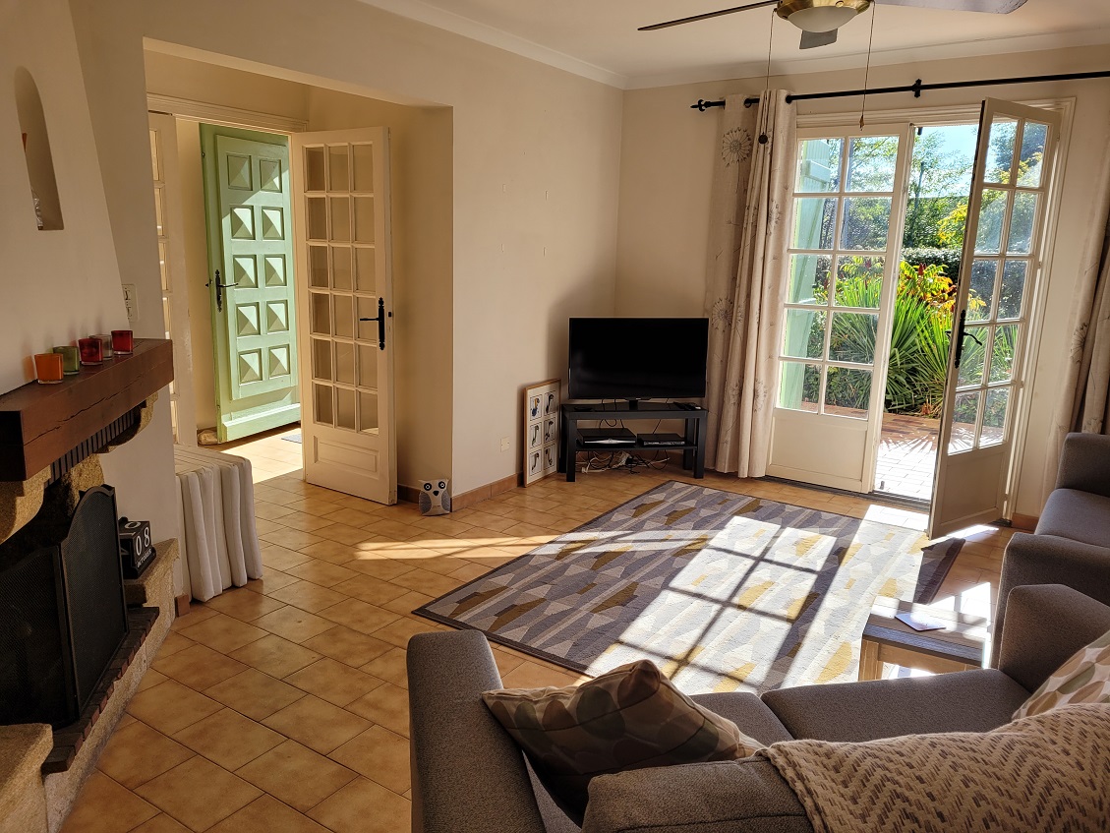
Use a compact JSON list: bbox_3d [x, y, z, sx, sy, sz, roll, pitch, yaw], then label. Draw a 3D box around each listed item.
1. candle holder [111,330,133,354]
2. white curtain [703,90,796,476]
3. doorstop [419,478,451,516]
[{"bbox_3d":[-1.391,-0.238,2.682,0.056,0.071,0.056,-3,13,-19],"label":"candle holder"},{"bbox_3d":[1.189,-0.782,5.226,0.470,2.370,0.140,9,14,32],"label":"white curtain"},{"bbox_3d":[-0.659,0.438,4.565,0.163,0.192,0.085,-4,14,-24],"label":"doorstop"}]

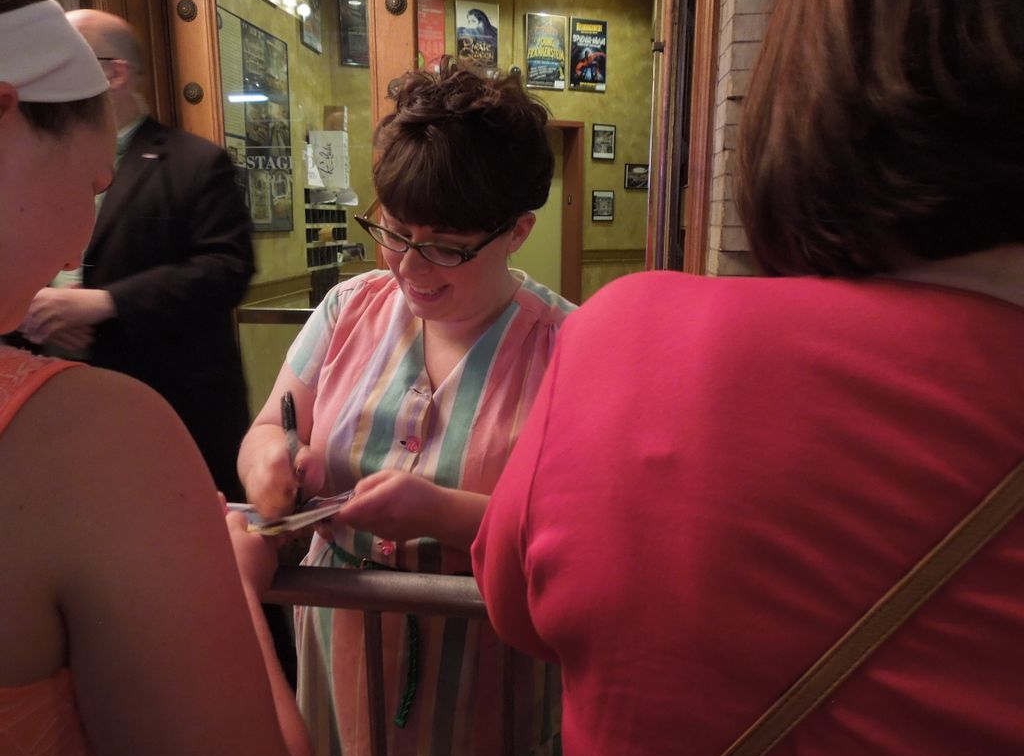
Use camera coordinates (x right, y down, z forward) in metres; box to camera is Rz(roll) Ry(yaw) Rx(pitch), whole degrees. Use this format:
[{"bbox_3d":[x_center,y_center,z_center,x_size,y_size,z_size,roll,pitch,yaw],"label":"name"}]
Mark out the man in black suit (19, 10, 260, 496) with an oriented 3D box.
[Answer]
[{"bbox_3d":[-0.828,0.084,1.711,0.560,1.820,0.450,6,14,27],"label":"man in black suit"}]

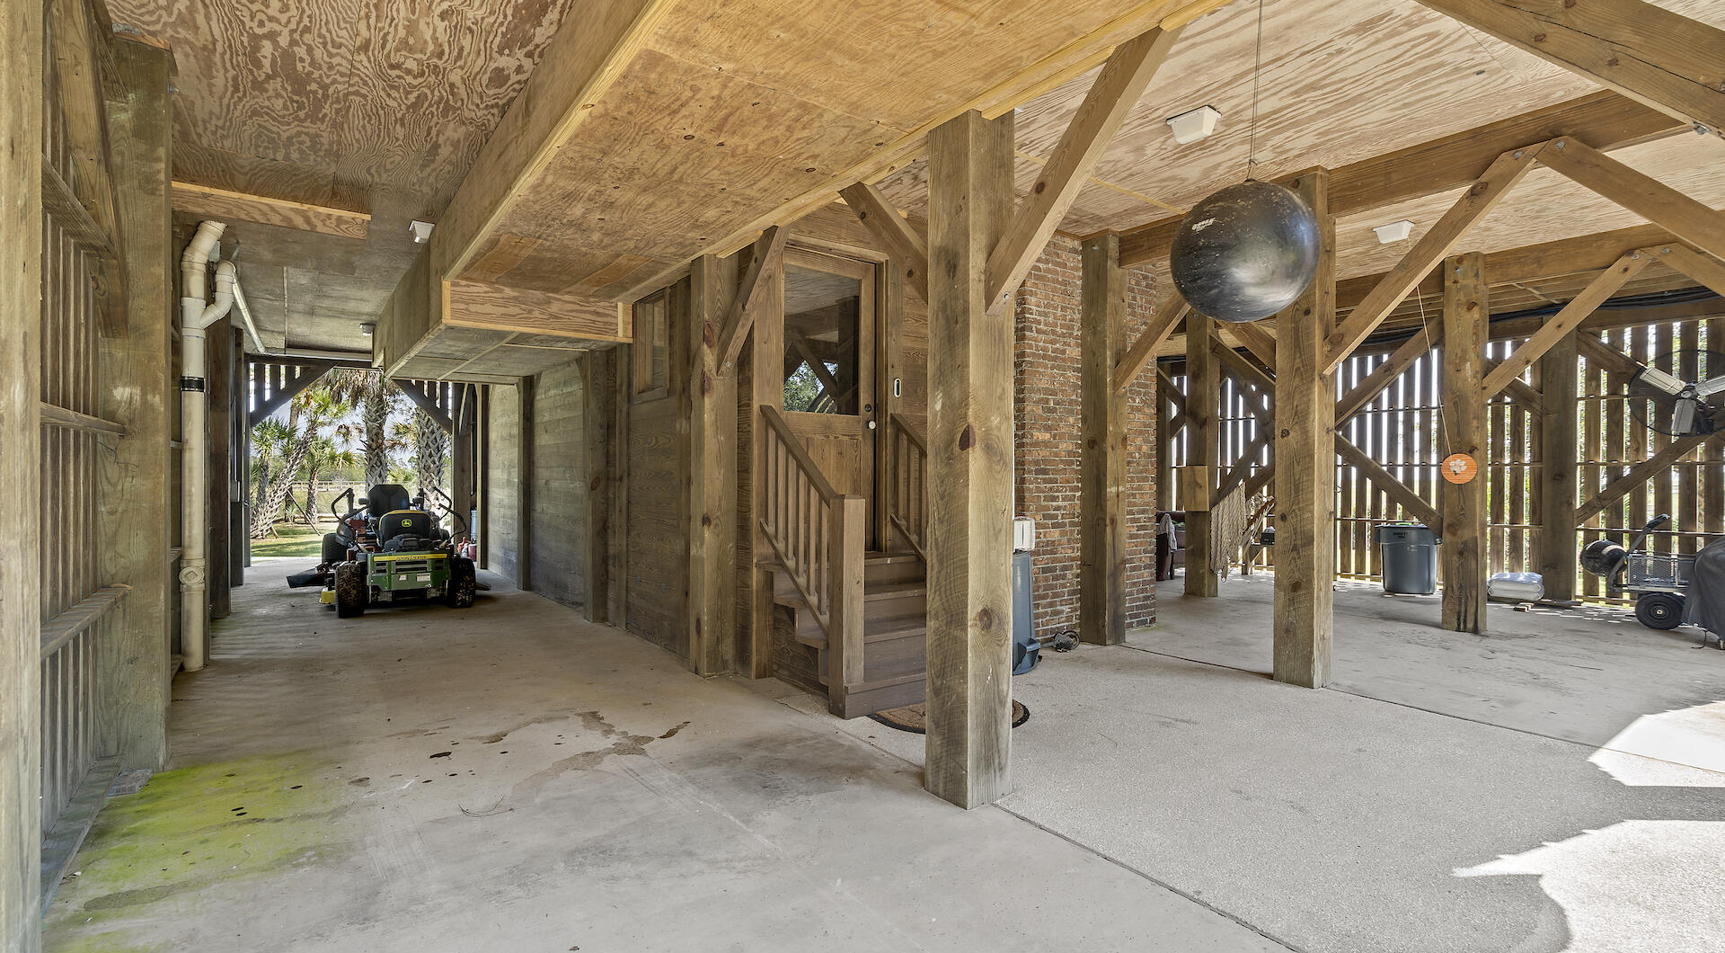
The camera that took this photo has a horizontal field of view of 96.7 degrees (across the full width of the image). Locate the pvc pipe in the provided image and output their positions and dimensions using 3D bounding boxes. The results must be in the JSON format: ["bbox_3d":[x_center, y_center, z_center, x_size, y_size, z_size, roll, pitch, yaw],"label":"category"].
[{"bbox_3d":[-4.563,-0.229,5.332,0.240,3.124,0.140,0,0,-37],"label":"pvc pipe"}]

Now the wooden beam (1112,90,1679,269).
[{"bbox_3d":[3.044,-1.779,4.765,0.125,0.277,3.504,0,1,-36],"label":"wooden beam"}]

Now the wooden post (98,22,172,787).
[{"bbox_3d":[-3.309,-0.293,3.484,0.240,3.274,0.253,0,0,-37],"label":"wooden post"}]

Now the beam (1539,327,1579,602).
[{"bbox_3d":[7.852,-0.185,8.599,0.256,3.151,0.256,0,0,-37],"label":"beam"}]

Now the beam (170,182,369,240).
[{"bbox_3d":[-4.209,-1.896,5.496,1.130,0.171,0.080,0,0,-37],"label":"beam"}]

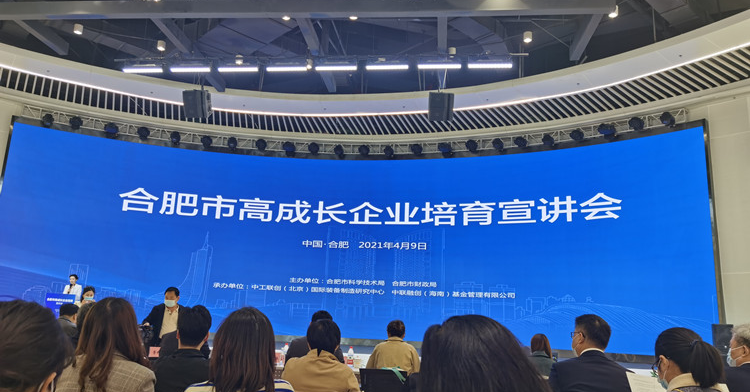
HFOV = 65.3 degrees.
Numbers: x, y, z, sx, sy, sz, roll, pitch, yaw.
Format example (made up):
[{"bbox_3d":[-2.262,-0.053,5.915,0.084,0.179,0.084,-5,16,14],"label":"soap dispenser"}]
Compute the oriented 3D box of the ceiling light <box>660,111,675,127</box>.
[{"bbox_3d":[6.743,-1.759,13.481,0.310,0.340,0.310,-4,-15,26],"label":"ceiling light"}]

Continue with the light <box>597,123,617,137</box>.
[{"bbox_3d":[4.788,-1.339,12.044,0.360,0.320,0.320,1,-13,8],"label":"light"}]

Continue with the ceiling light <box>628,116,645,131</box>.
[{"bbox_3d":[6.209,-1.721,13.886,0.310,0.330,0.310,-2,-14,21],"label":"ceiling light"}]

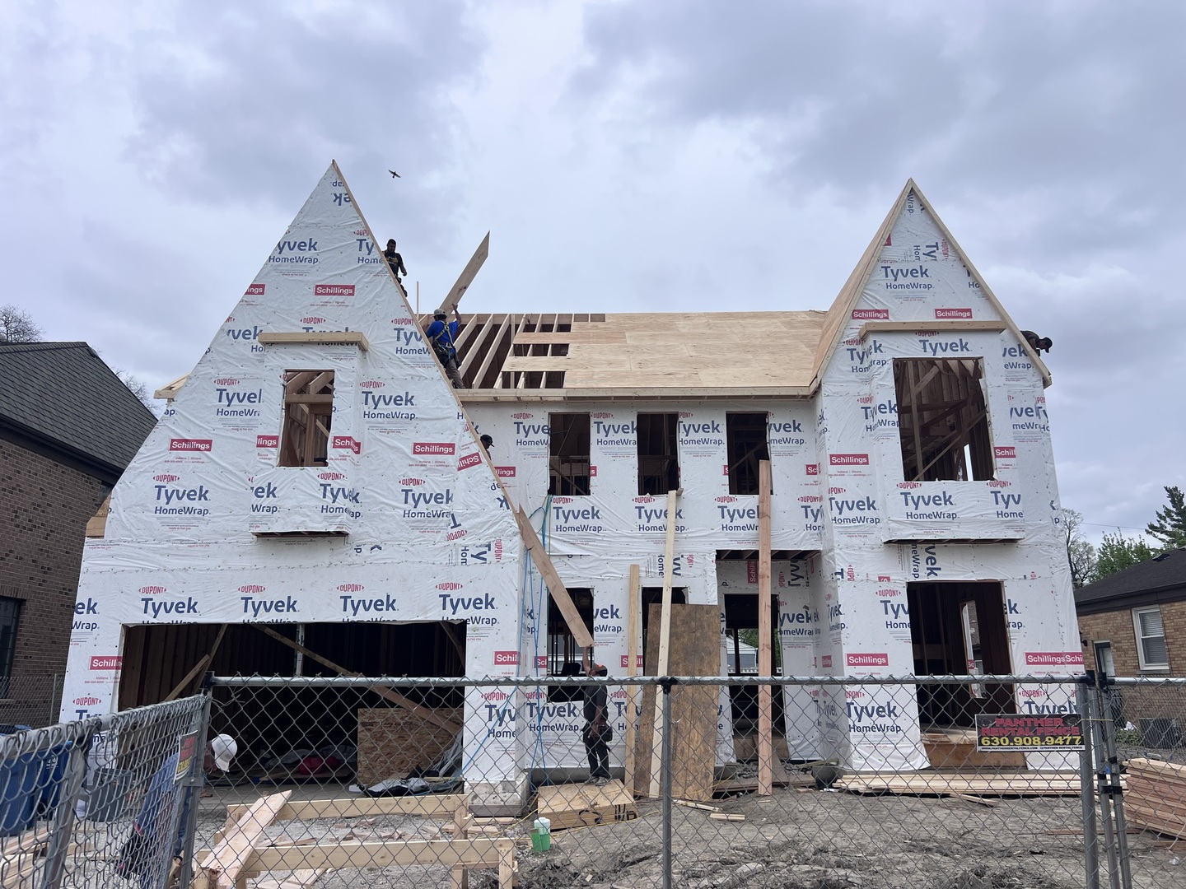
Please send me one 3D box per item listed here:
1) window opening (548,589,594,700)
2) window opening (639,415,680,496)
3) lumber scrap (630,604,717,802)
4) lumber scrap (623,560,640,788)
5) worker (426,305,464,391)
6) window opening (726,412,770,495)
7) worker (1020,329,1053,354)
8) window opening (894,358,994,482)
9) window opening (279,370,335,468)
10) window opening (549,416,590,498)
[{"bbox_3d":[-0.359,3.302,14.718,0.752,1.809,0.160,0,-15,0],"label":"window opening"},{"bbox_3d":[1.151,0.169,15.558,0.724,1.484,0.160,0,-15,0],"label":"window opening"},{"bbox_3d":[1.383,4.028,14.178,1.210,3.020,0.030,2,-23,6],"label":"lumber scrap"},{"bbox_3d":[0.631,3.706,14.266,0.145,3.638,0.045,2,-21,1],"label":"lumber scrap"},{"bbox_3d":[-2.690,-1.692,16.201,0.650,1.750,0.600,2,-15,-8],"label":"worker"},{"bbox_3d":[2.723,0.163,15.557,0.741,1.492,0.160,0,-15,0],"label":"window opening"},{"bbox_3d":[7.827,-1.509,16.028,0.800,1.050,0.550,-3,-15,11],"label":"worker"},{"bbox_3d":[5.674,-0.405,14.462,1.451,2.077,0.160,0,-15,0],"label":"window opening"},{"bbox_3d":[-4.183,-0.374,13.084,0.731,1.472,0.160,0,-15,0],"label":"window opening"},{"bbox_3d":[-0.402,0.175,15.559,0.728,1.484,0.160,0,-15,0],"label":"window opening"}]

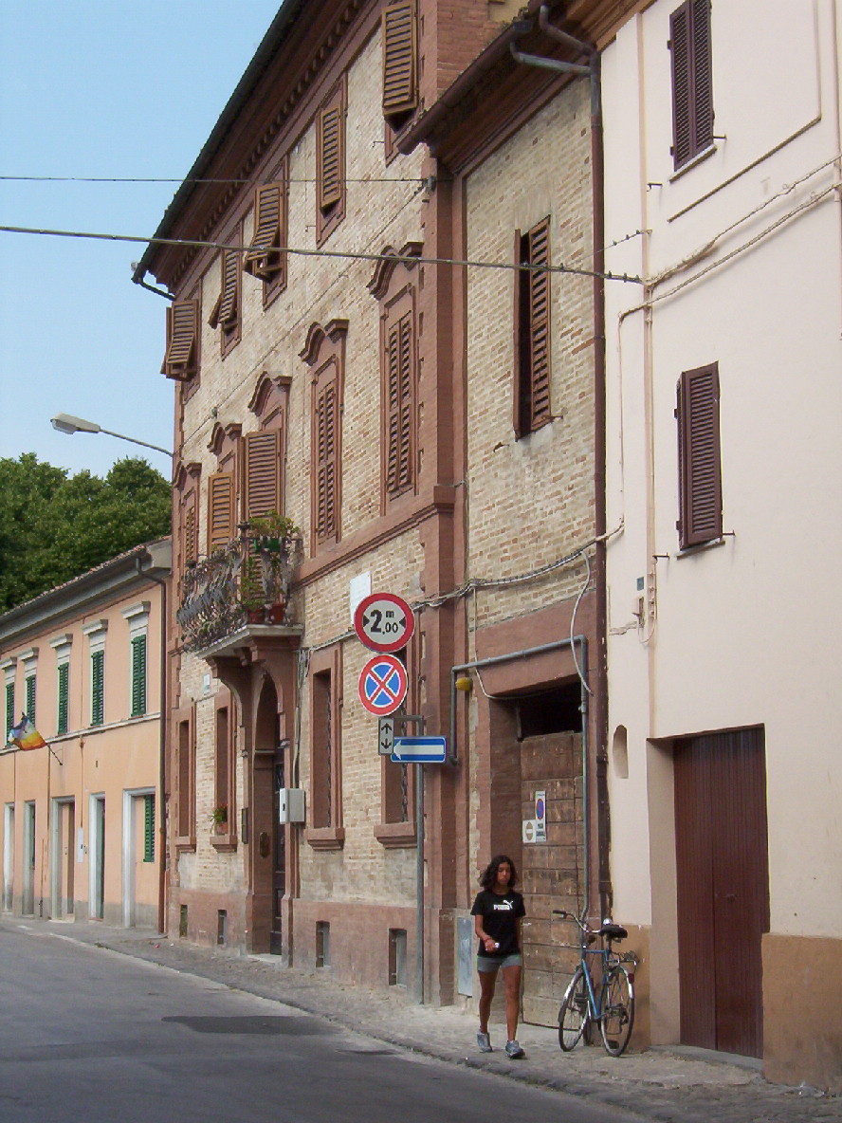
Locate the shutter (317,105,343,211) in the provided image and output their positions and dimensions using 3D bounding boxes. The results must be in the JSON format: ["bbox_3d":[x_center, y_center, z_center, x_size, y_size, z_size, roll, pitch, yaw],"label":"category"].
[{"bbox_3d":[-1.118,-5.008,25.486,0.070,1.240,0.490,6,-10,-33],"label":"shutter"}]

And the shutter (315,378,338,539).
[{"bbox_3d":[-1.180,-1.229,25.795,0.070,1.940,1.050,2,-8,-16],"label":"shutter"}]

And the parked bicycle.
[{"bbox_3d":[1.335,3.303,16.205,0.550,1.080,1.750,2,-8,-14],"label":"parked bicycle"}]

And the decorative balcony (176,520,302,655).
[{"bbox_3d":[-2.471,0.460,28.356,0.950,1.550,3.500,2,-8,-16],"label":"decorative balcony"}]

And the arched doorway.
[{"bbox_3d":[-1.879,3.295,27.419,0.400,3.800,1.850,3,-9,-16],"label":"arched doorway"}]

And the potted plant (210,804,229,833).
[{"bbox_3d":[-3.037,3.928,31.597,0.300,0.460,0.320,2,-8,-16],"label":"potted plant"}]

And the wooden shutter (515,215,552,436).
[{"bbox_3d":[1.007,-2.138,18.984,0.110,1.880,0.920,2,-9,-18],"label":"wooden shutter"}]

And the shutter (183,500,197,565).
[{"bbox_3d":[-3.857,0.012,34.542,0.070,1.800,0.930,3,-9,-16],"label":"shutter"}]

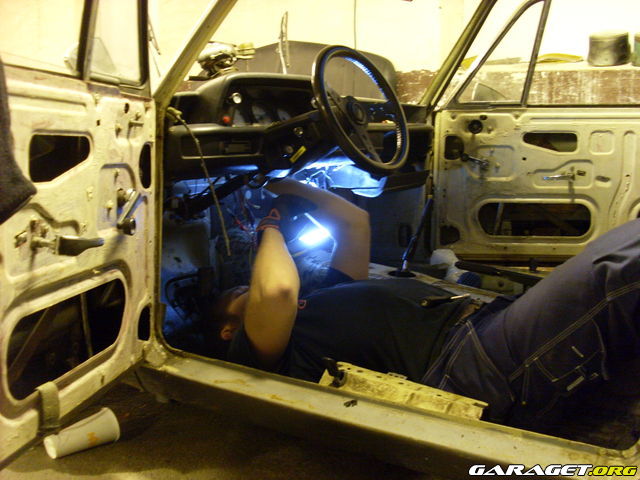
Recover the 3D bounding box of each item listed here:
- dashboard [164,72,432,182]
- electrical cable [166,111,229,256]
[{"bbox_3d":[-0.083,-0.342,2.240,0.310,0.320,1.280,5,10,36],"label":"dashboard"},{"bbox_3d":[-0.282,-0.136,1.630,0.145,0.350,0.050,-2,8,-8],"label":"electrical cable"}]

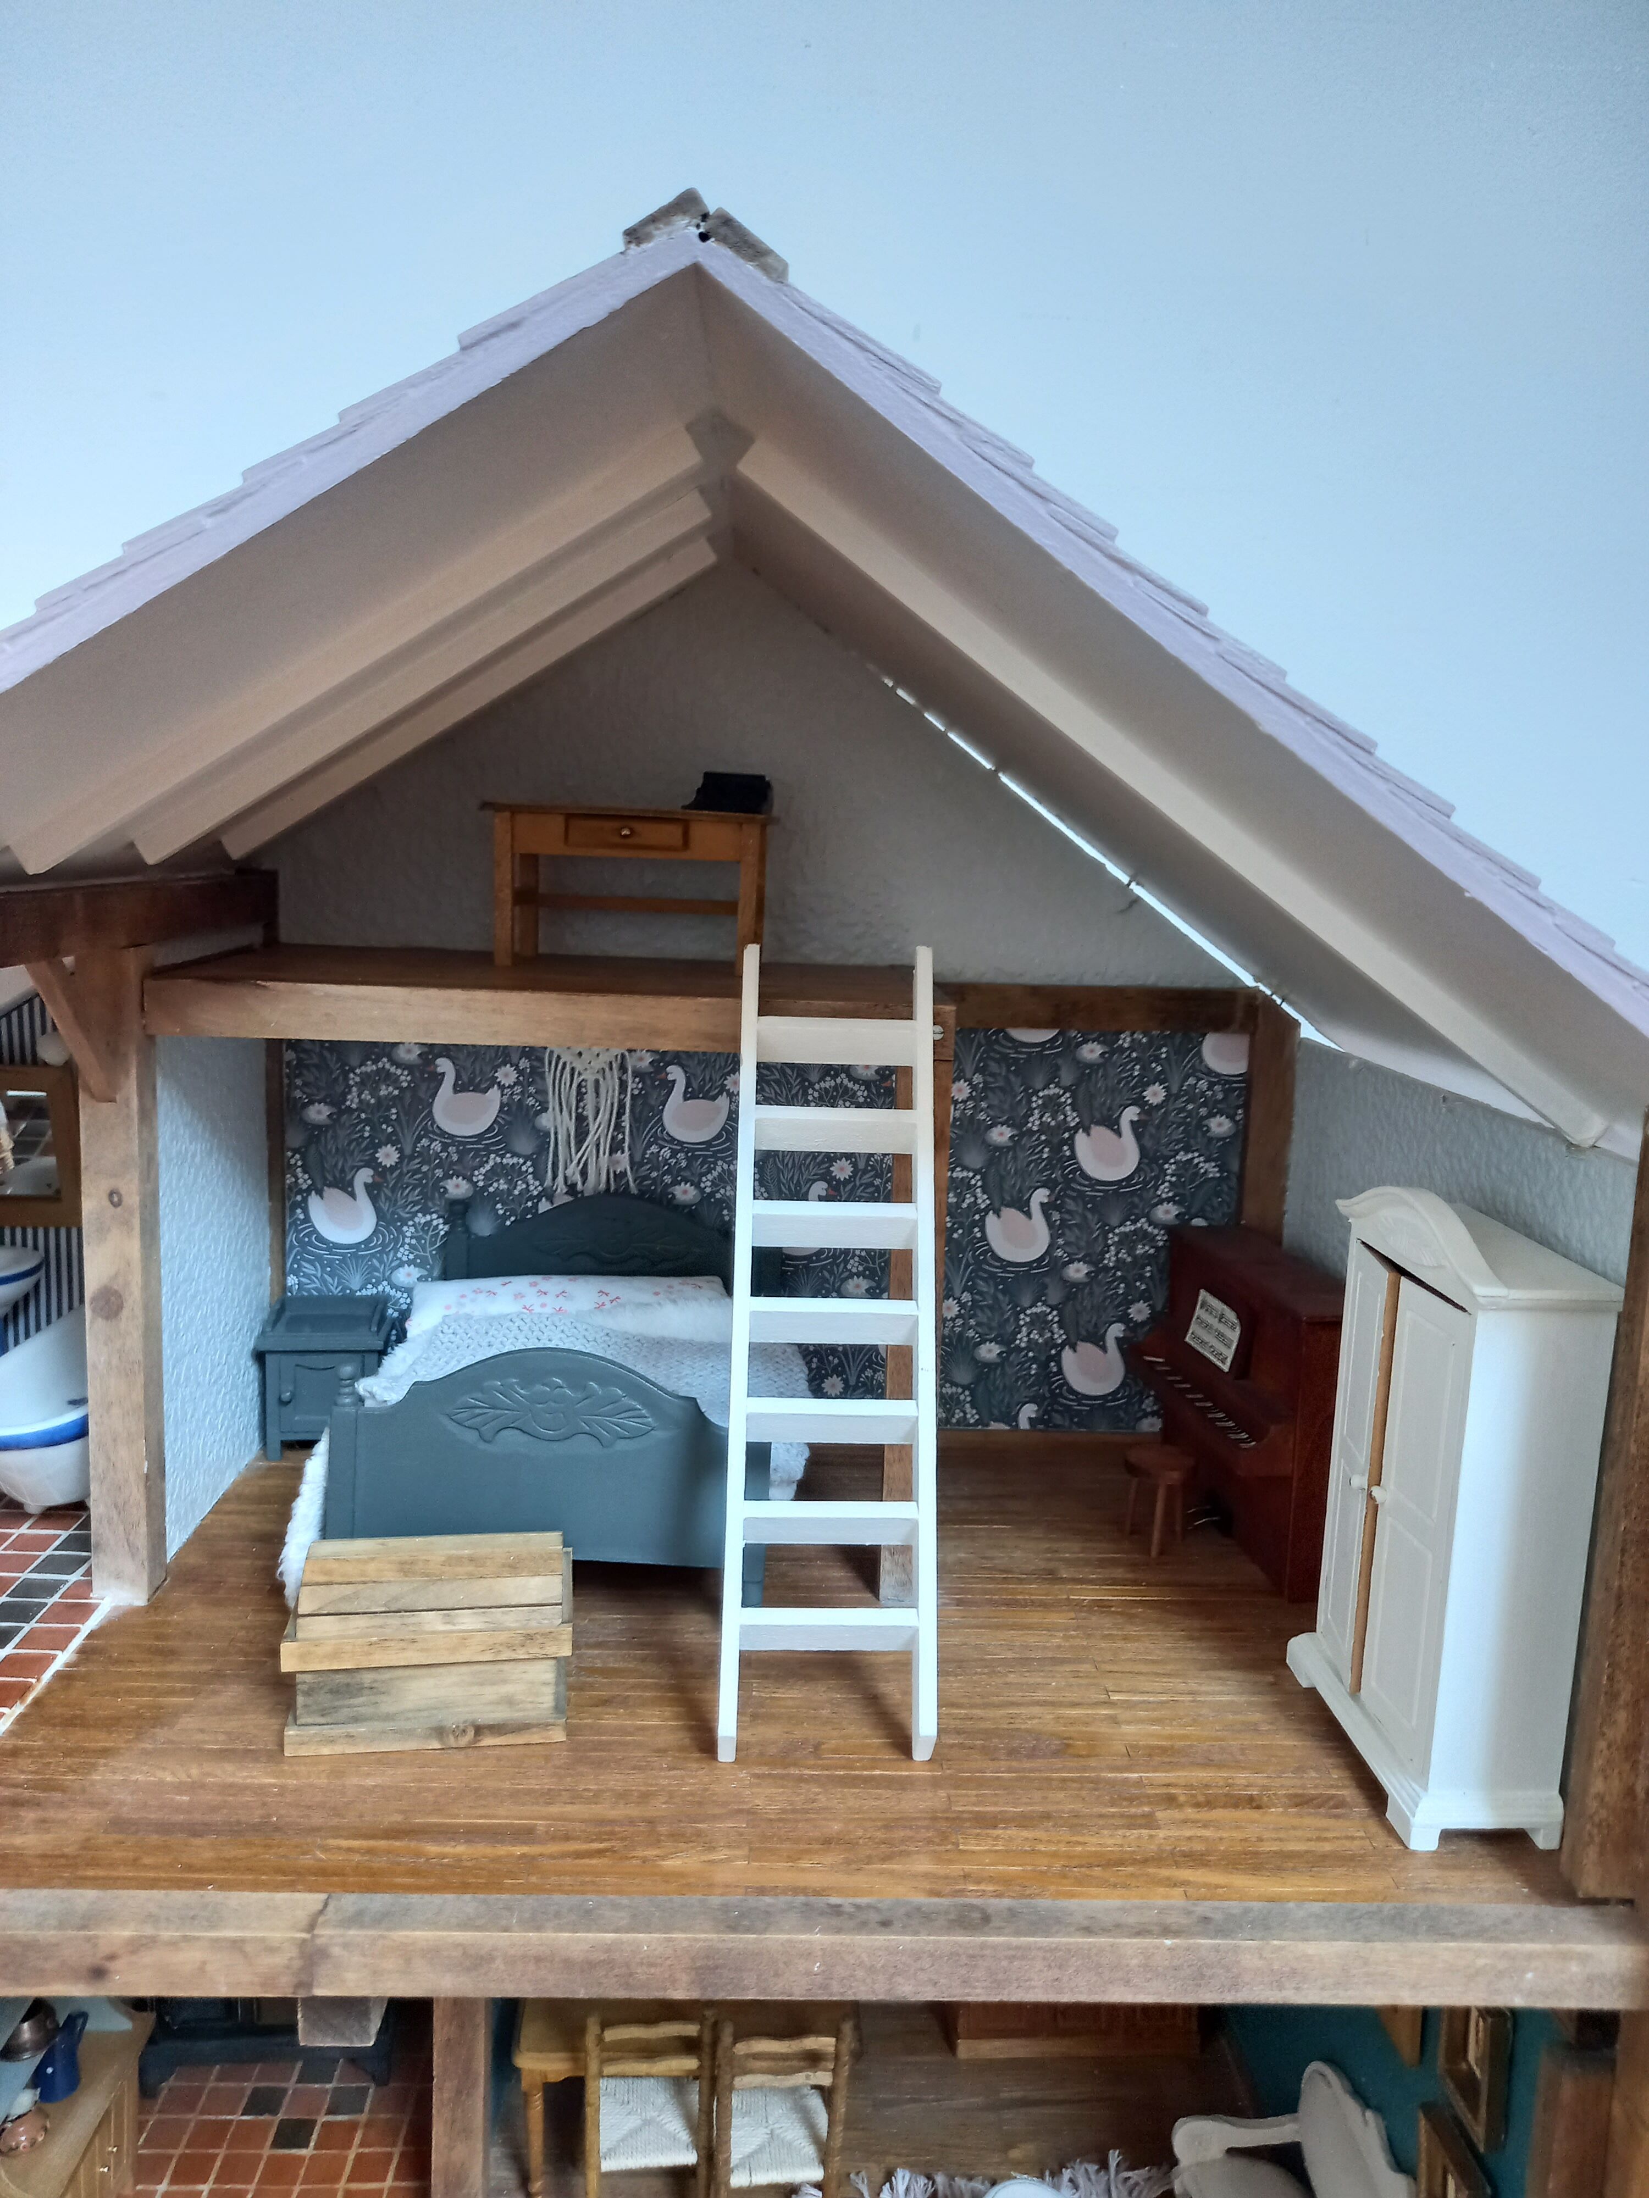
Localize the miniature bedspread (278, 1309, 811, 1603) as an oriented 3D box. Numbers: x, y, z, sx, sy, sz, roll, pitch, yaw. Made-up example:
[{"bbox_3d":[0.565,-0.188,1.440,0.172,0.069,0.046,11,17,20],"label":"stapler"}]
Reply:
[{"bbox_3d":[-0.097,0.131,0.629,0.182,0.072,0.125,2,8,0],"label":"miniature bedspread"}]

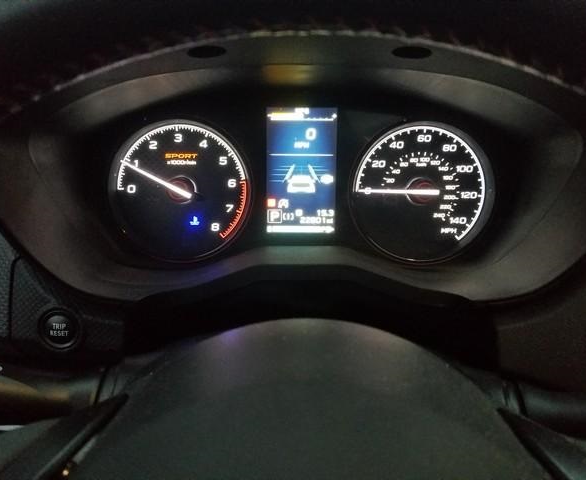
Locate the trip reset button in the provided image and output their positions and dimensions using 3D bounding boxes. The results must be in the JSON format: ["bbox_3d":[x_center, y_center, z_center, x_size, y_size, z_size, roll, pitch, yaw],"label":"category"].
[{"bbox_3d":[-0.139,0.053,0.287,0.024,0.024,0.009,0,-5,-3],"label":"trip reset button"}]

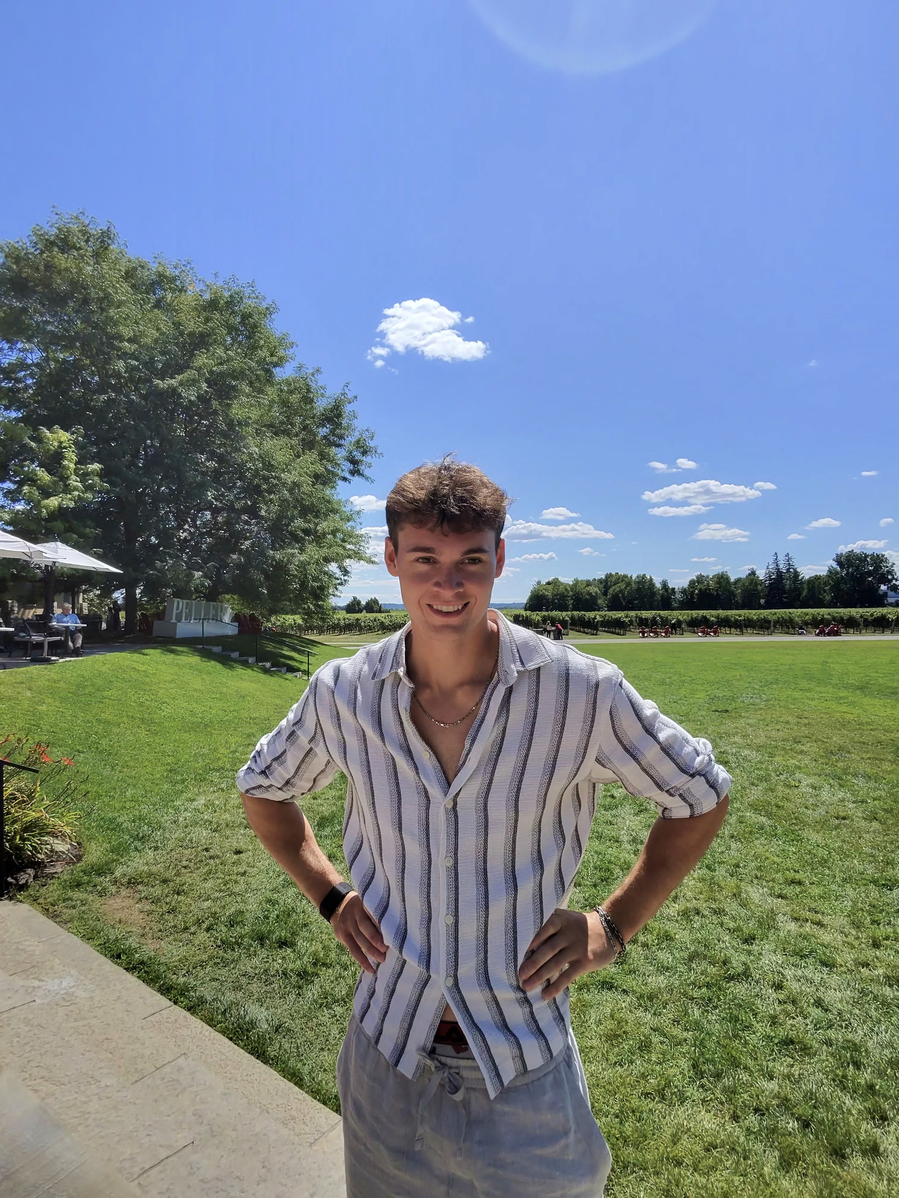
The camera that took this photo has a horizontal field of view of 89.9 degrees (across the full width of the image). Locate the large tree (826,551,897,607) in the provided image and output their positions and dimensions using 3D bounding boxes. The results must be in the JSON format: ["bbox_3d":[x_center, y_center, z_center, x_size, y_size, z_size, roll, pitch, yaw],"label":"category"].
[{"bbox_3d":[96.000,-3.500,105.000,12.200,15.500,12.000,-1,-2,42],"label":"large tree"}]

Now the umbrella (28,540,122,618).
[{"bbox_3d":[-10.600,-0.110,12.200,2.200,2.900,2.200,0,-1,-3],"label":"umbrella"}]

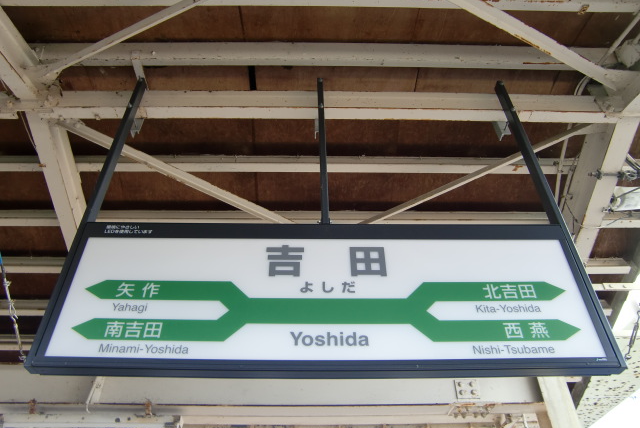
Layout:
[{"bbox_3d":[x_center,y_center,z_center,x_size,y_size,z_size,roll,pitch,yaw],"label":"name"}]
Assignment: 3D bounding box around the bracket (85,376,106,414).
[{"bbox_3d":[-1.494,1.185,3.438,0.070,0.250,0.080,0,-43,-1],"label":"bracket"}]

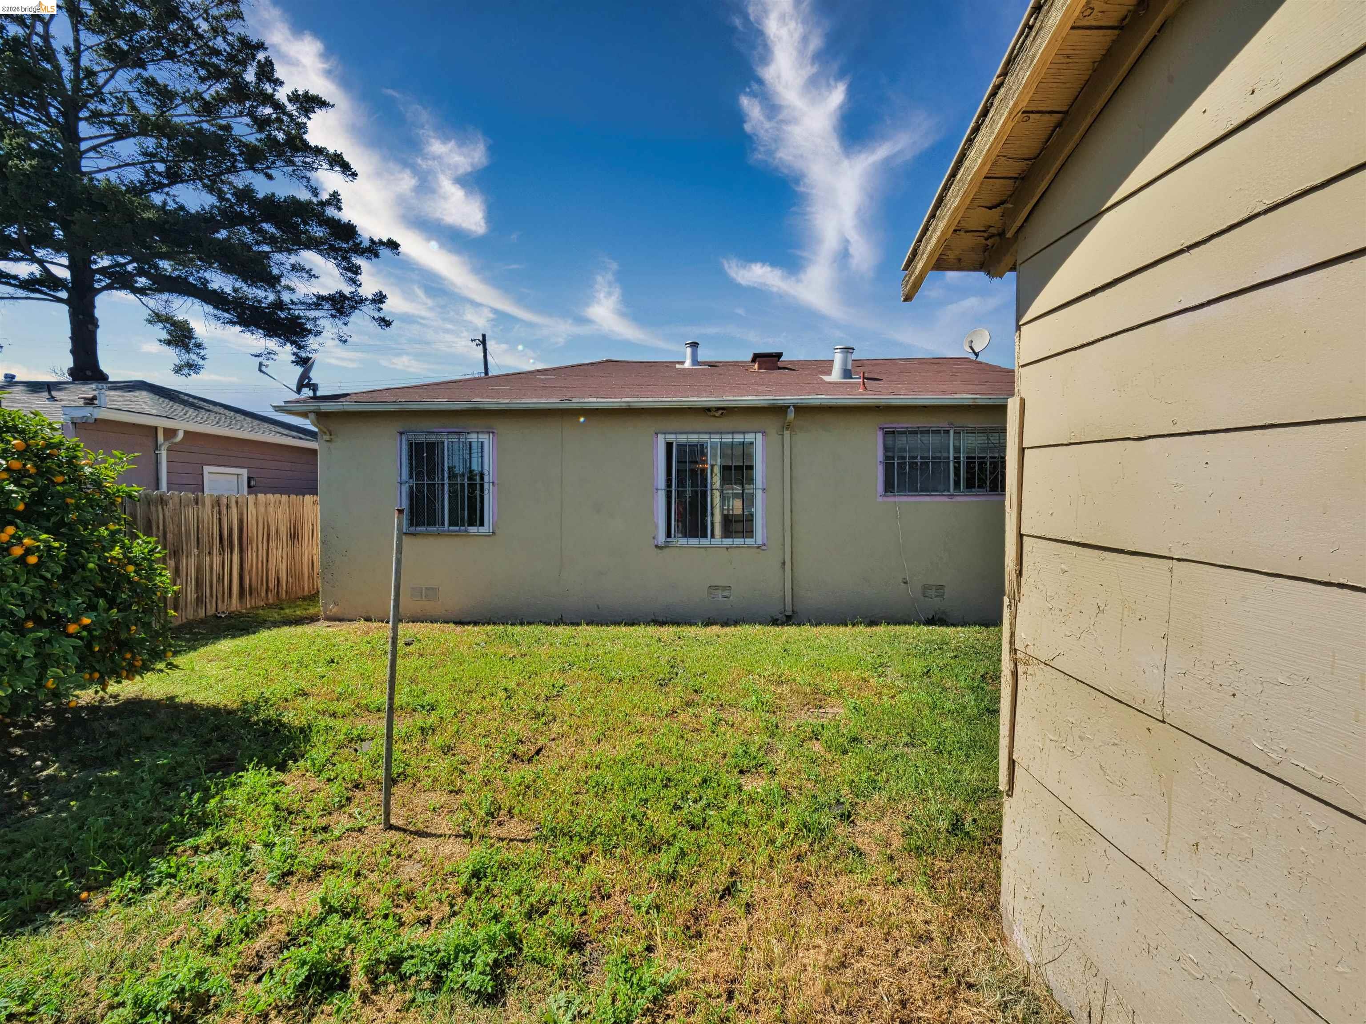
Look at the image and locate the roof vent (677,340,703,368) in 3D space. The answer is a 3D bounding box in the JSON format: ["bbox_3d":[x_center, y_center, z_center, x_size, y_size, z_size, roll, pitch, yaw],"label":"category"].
[{"bbox_3d":[0.140,-2.752,9.660,0.420,0.490,0.420,0,1,2],"label":"roof vent"}]

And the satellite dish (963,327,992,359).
[{"bbox_3d":[5.397,-3.082,10.150,0.580,0.590,0.540,-1,1,-42],"label":"satellite dish"}]

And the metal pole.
[{"bbox_3d":[-1.354,0.730,2.578,0.037,1.514,0.037,3,1,0],"label":"metal pole"}]

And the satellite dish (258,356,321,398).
[{"bbox_3d":[-5.080,-1.750,7.130,0.660,0.550,0.530,-1,1,-29],"label":"satellite dish"}]

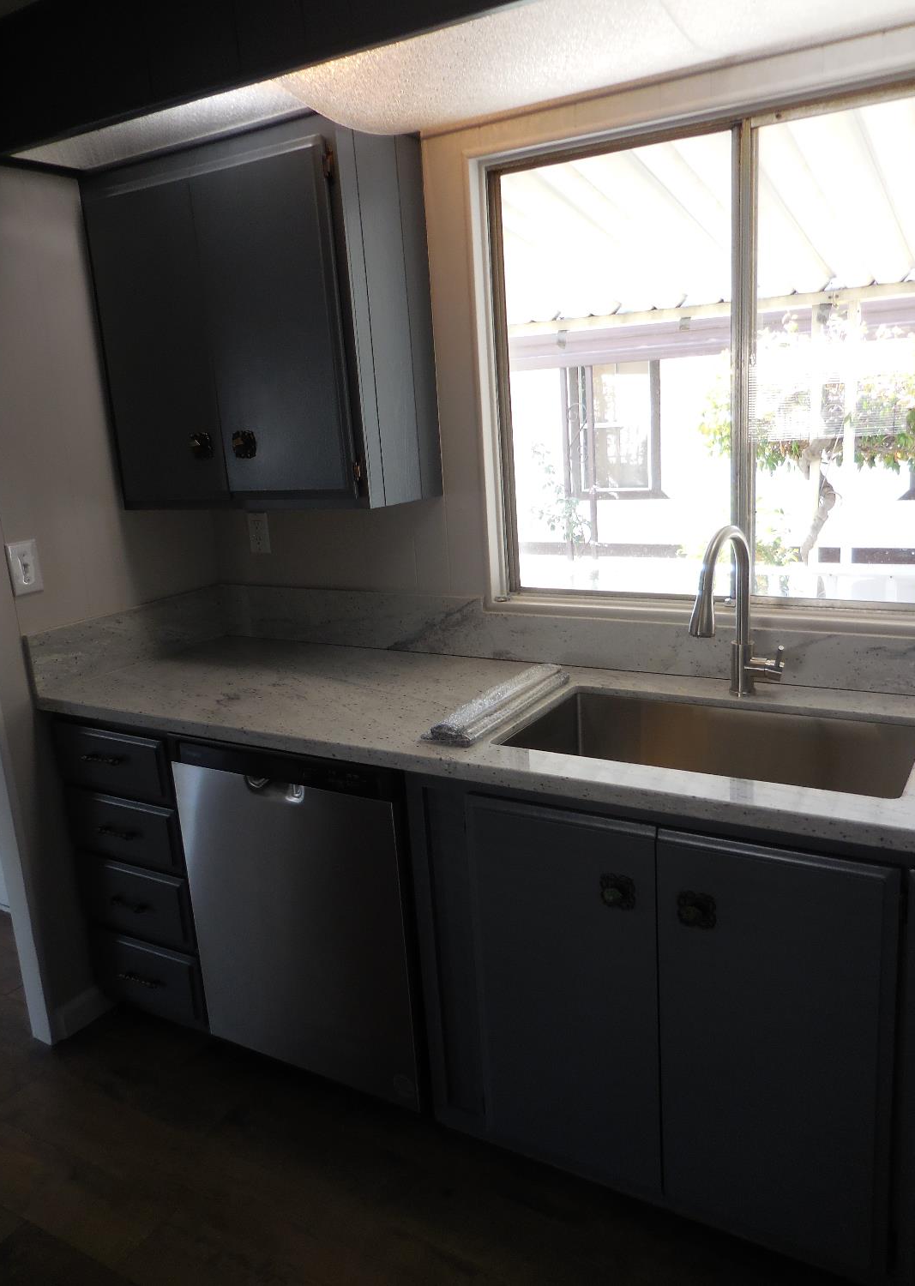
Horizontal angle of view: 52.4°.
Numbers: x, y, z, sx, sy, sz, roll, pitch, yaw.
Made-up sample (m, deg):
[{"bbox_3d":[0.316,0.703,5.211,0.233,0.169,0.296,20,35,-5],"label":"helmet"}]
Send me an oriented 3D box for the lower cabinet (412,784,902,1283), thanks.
[{"bbox_3d":[0.440,0.581,1.855,0.851,0.822,0.625,4,16,30],"label":"lower cabinet"}]

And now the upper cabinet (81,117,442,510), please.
[{"bbox_3d":[-0.478,-0.736,2.244,0.782,0.793,0.326,4,16,30],"label":"upper cabinet"}]

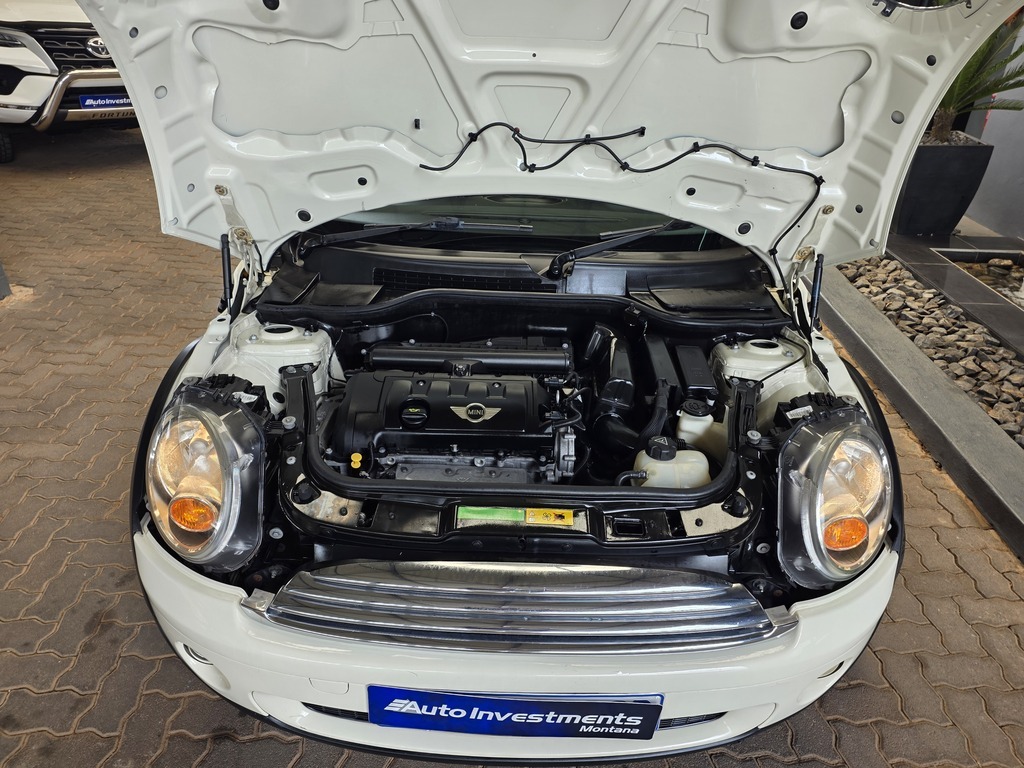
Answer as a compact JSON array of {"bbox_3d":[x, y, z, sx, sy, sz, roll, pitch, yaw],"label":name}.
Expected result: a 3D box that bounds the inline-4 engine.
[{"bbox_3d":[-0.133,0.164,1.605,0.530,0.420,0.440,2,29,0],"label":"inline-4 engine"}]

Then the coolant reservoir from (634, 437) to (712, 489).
[{"bbox_3d":[0.345,0.185,1.463,0.165,0.165,0.140,2,29,0],"label":"coolant reservoir"}]

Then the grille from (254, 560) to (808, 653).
[{"bbox_3d":[0.015,0.387,1.195,0.985,0.150,0.140,2,29,0],"label":"grille"}]

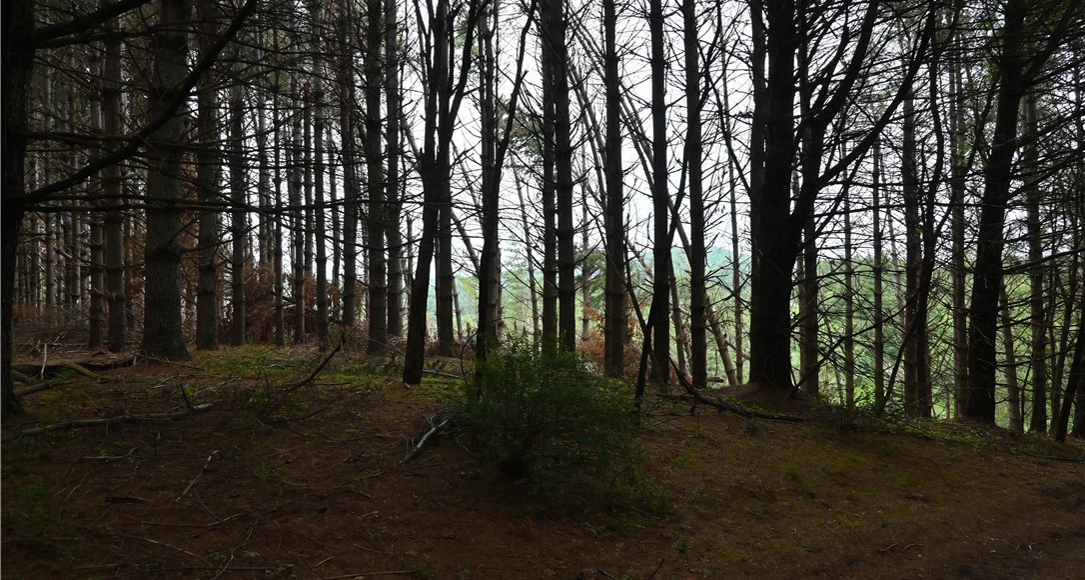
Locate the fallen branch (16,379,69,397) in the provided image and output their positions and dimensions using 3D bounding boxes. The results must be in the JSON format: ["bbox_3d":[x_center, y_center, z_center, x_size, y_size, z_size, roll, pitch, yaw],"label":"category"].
[{"bbox_3d":[-5.899,1.143,8.550,0.110,0.090,0.709,0,3,9],"label":"fallen branch"}]

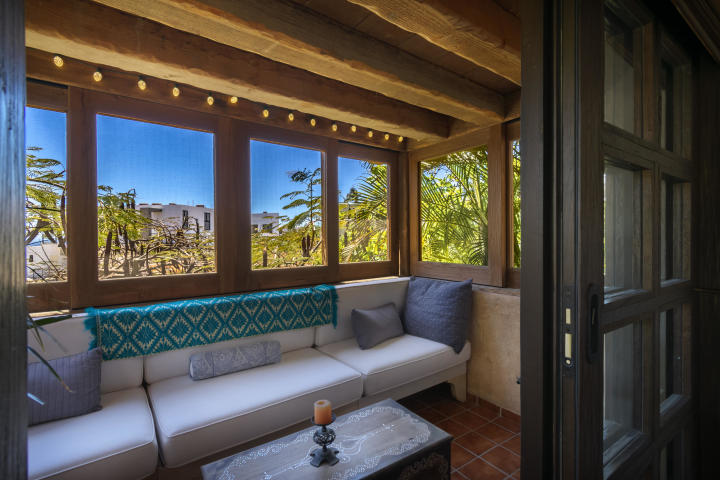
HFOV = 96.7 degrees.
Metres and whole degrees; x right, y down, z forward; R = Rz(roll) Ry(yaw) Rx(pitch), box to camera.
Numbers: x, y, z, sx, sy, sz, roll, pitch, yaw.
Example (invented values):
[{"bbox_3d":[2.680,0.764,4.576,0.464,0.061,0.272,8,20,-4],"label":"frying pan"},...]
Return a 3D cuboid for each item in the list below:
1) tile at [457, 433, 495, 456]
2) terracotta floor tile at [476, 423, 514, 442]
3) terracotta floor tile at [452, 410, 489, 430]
[{"bbox_3d":[0.760,1.344,2.111,0.194,0.012,0.194,0,0,-34],"label":"tile"},{"bbox_3d":[0.928,1.343,2.223,0.194,0.012,0.194,0,0,-34],"label":"terracotta floor tile"},{"bbox_3d":[0.816,1.344,2.390,0.194,0.012,0.194,0,0,-34],"label":"terracotta floor tile"}]

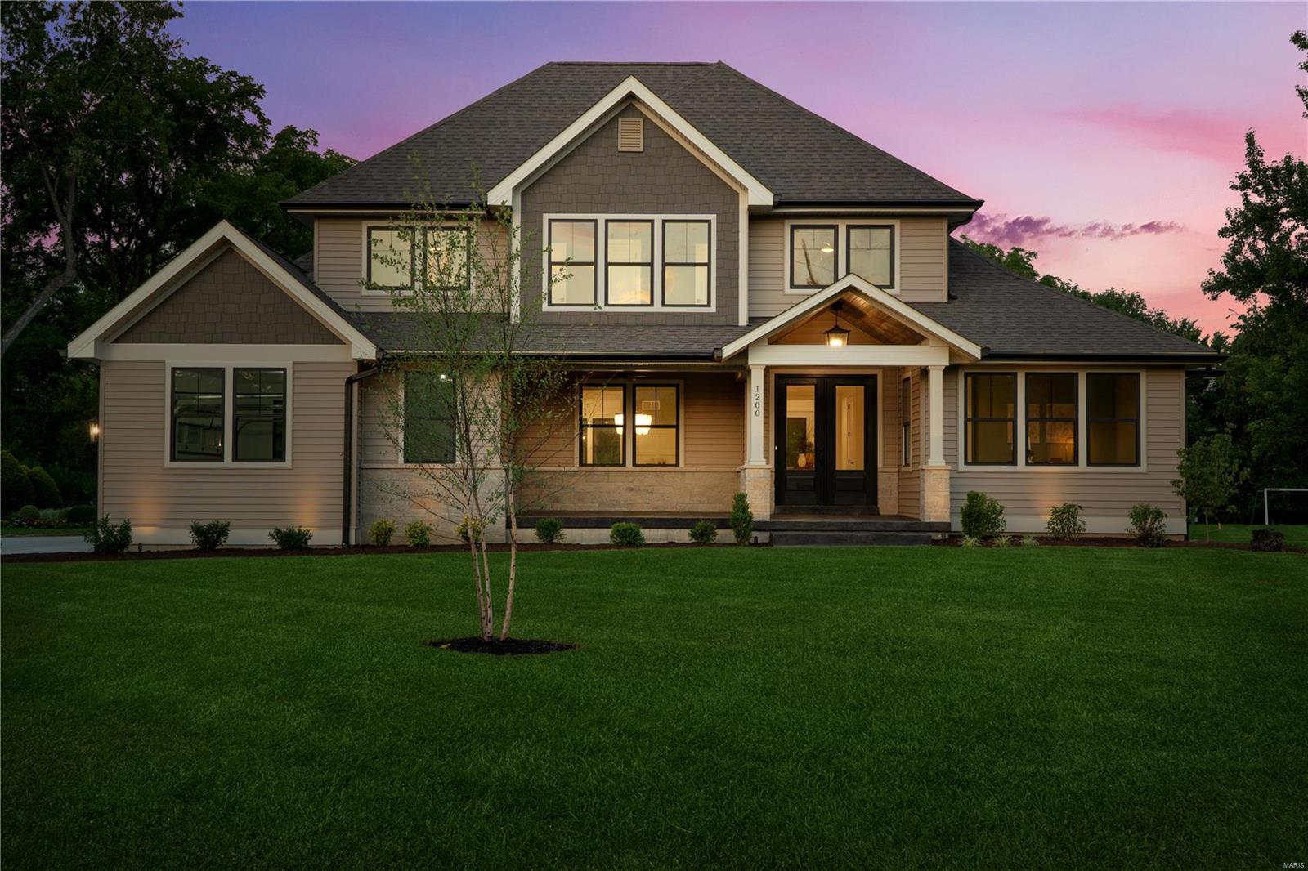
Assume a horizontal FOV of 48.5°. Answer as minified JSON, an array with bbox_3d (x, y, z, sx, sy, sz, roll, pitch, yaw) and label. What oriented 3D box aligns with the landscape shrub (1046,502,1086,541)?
[{"bbox_3d":[6.831,1.432,24.100,0.644,0.617,0.620,0,-2,0],"label":"landscape shrub"}]

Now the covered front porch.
[{"bbox_3d":[3.290,-0.569,25.531,4.287,4.100,3.100,0,-1,1],"label":"covered front porch"}]

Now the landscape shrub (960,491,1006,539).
[{"bbox_3d":[5.481,1.327,24.200,0.766,0.817,0.680,0,-1,1],"label":"landscape shrub"}]

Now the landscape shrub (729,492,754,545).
[{"bbox_3d":[1.461,1.382,24.150,0.391,0.879,0.400,0,-2,0],"label":"landscape shrub"}]

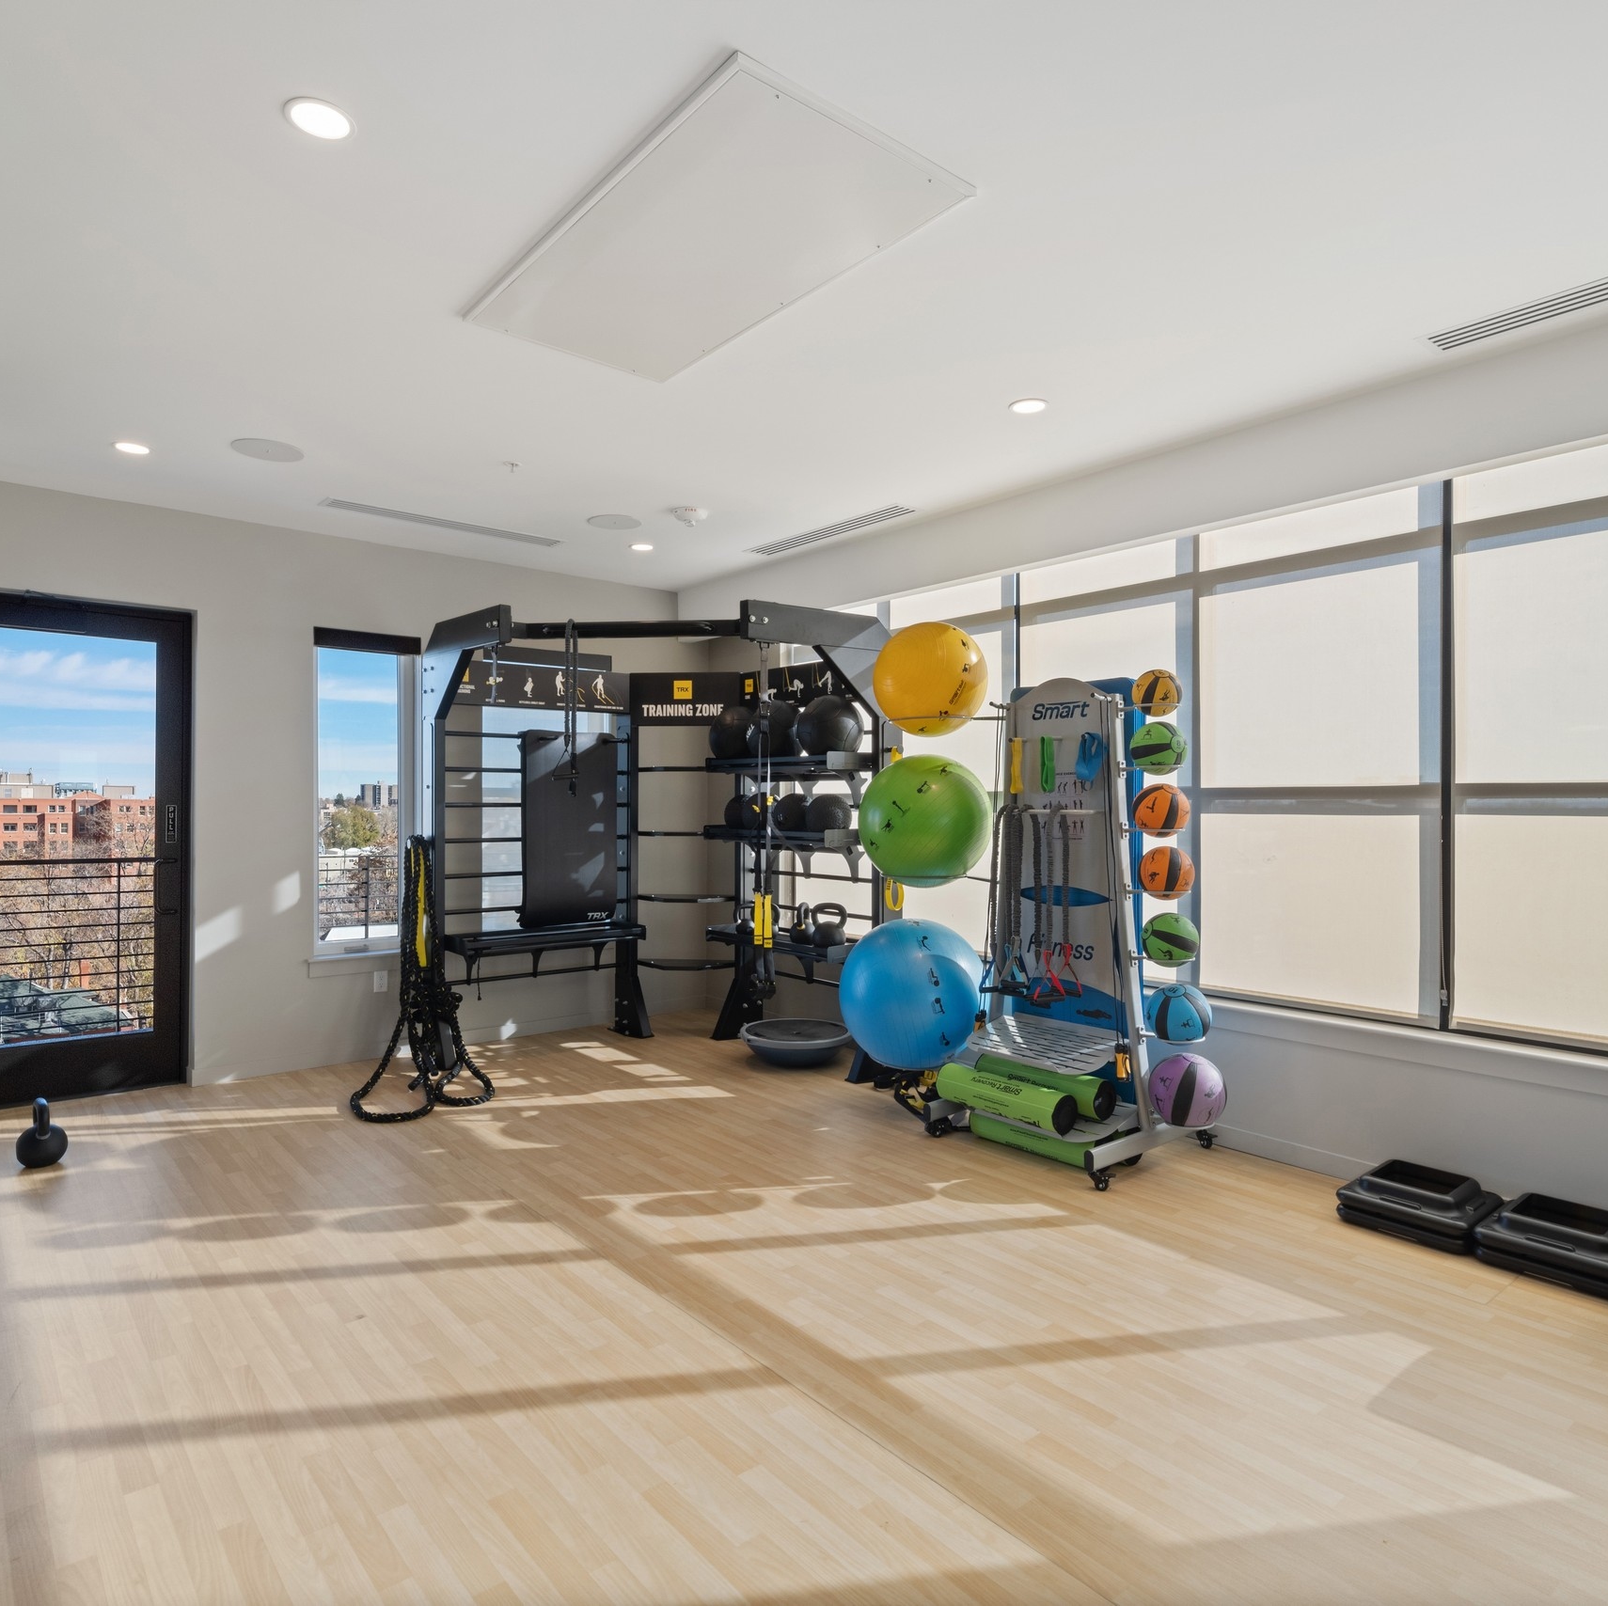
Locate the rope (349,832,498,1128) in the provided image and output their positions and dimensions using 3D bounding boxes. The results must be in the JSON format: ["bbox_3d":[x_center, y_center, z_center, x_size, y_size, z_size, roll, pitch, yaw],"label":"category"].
[{"bbox_3d":[-1.936,0.817,5.001,0.700,1.260,0.760,0,0,-40],"label":"rope"}]

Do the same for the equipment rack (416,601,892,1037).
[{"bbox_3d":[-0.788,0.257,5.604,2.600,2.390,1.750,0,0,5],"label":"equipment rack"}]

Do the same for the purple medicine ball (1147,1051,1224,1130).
[{"bbox_3d":[1.460,1.098,3.829,0.285,0.285,0.285,0,0,0],"label":"purple medicine ball"}]

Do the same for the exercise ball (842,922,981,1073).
[{"bbox_3d":[0.527,0.944,4.937,0.735,0.735,0.735,0,0,0],"label":"exercise ball"}]

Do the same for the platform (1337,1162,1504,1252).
[{"bbox_3d":[2.130,1.383,3.457,0.405,0.140,0.410,0,0,-40],"label":"platform"}]

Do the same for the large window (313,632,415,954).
[{"bbox_3d":[-2.510,-0.059,5.738,0.580,1.800,0.120,0,0,-40],"label":"large window"}]

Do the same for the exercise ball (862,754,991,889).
[{"bbox_3d":[0.589,0.087,4.870,0.650,0.650,0.650,0,0,0],"label":"exercise ball"}]

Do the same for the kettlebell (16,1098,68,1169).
[{"bbox_3d":[-3.071,1.316,4.041,0.205,0.252,0.200,0,0,-40],"label":"kettlebell"}]

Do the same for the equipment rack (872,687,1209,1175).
[{"bbox_3d":[0.992,0.467,4.456,0.780,1.970,1.620,0,0,-40],"label":"equipment rack"}]

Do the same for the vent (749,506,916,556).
[{"bbox_3d":[0.120,-1.489,5.498,0.165,0.030,1.220,0,0,-40],"label":"vent"}]

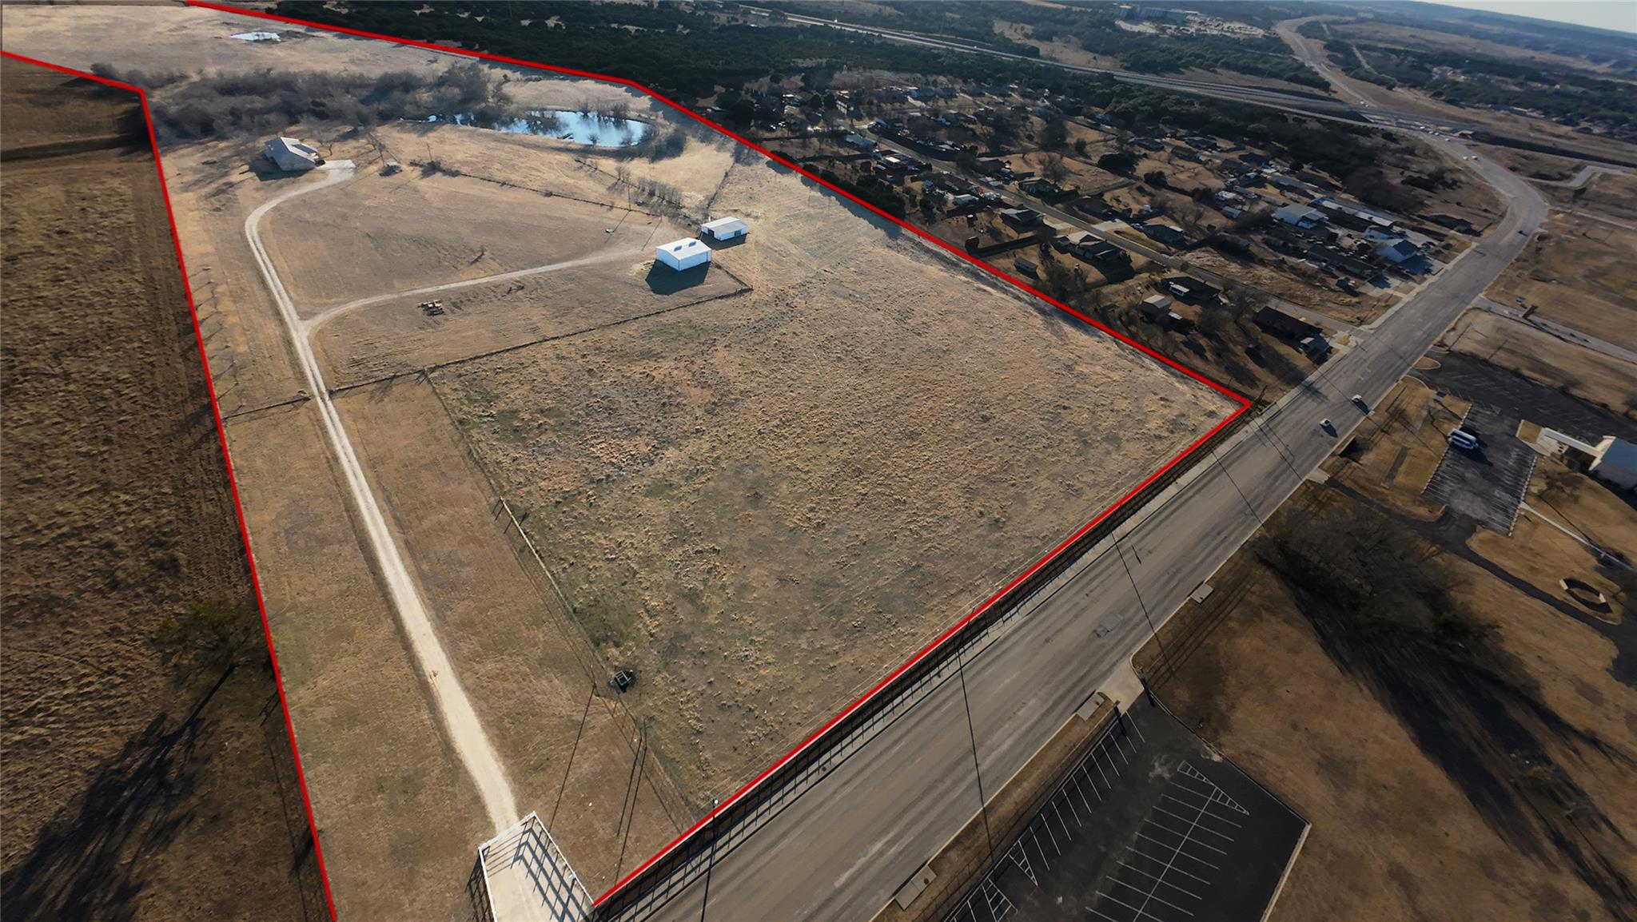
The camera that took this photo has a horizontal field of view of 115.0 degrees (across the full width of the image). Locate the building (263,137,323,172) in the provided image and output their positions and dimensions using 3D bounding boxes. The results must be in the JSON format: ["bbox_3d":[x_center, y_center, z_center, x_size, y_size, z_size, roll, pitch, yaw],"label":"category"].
[{"bbox_3d":[-221.034,-129.622,218.800,13.900,5.100,29.500,-32,58,-32],"label":"building"}]

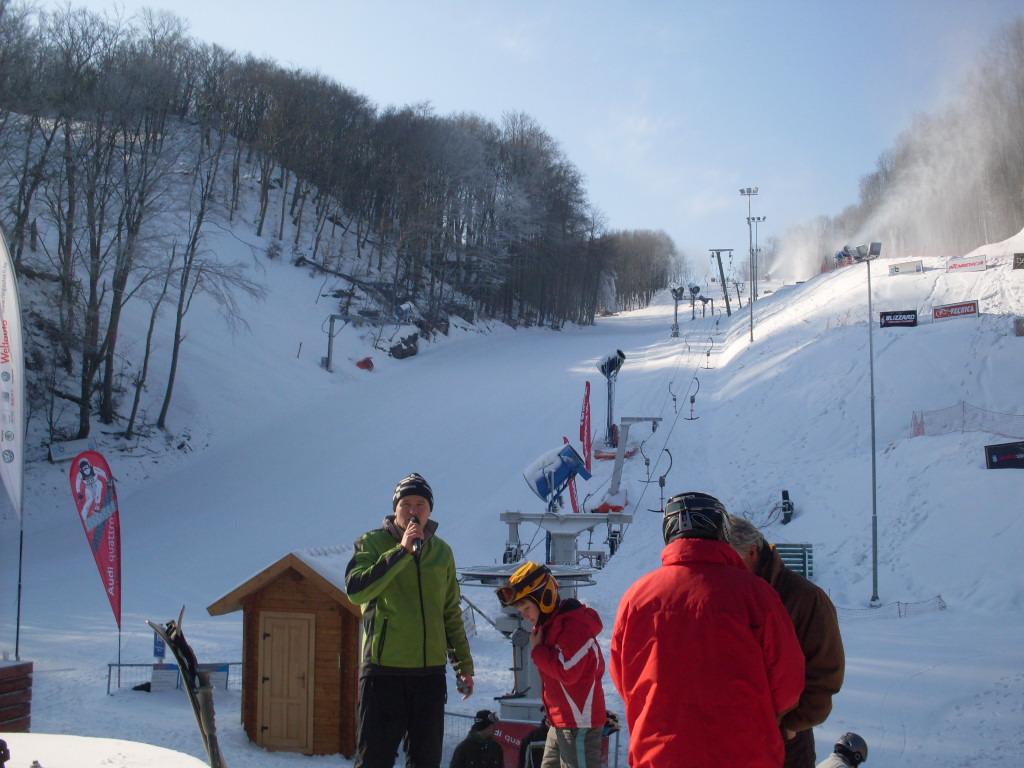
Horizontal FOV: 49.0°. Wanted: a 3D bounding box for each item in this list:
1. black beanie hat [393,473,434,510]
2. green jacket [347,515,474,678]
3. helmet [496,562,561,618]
[{"bbox_3d":[-0.419,0.457,4.780,0.185,0.165,0.220,1,-5,-6],"label":"black beanie hat"},{"bbox_3d":[-0.433,0.898,4.750,0.520,0.660,0.360,2,-5,-21],"label":"green jacket"},{"bbox_3d":[0.075,0.882,4.800,0.280,0.230,0.210,-30,6,-21],"label":"helmet"}]

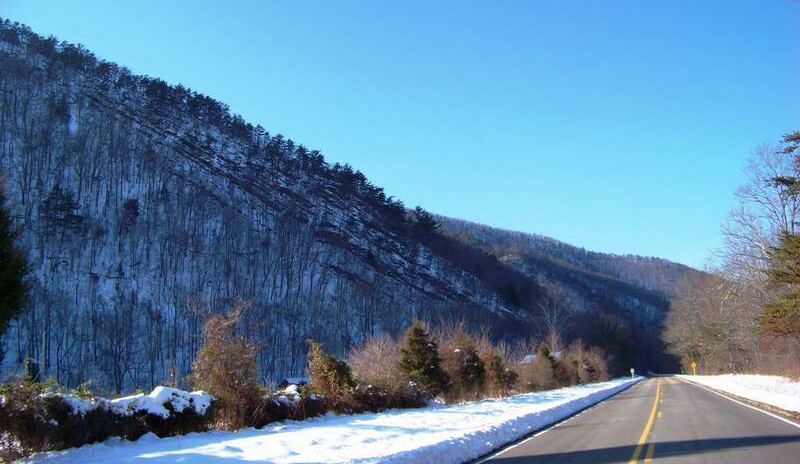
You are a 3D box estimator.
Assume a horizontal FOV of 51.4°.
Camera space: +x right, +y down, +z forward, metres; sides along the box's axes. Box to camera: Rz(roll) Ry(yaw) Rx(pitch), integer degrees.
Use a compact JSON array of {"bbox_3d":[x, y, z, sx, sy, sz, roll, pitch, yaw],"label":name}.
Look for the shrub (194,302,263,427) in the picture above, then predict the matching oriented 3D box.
[{"bbox_3d":[-4.338,3.363,20.800,1.650,3.220,1.650,1,-10,-12],"label":"shrub"}]

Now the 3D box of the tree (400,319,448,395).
[{"bbox_3d":[1.102,5.953,39.000,2.300,3.820,2.300,-1,-10,1],"label":"tree"}]

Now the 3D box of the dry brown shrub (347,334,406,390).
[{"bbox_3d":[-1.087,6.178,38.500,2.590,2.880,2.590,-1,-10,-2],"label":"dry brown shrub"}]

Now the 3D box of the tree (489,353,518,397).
[{"bbox_3d":[6.220,8.624,50.000,1.770,2.540,1.770,-2,-10,7],"label":"tree"}]

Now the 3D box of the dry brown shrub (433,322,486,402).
[{"bbox_3d":[2.825,6.196,39.500,2.510,3.820,2.510,-2,-10,4],"label":"dry brown shrub"}]

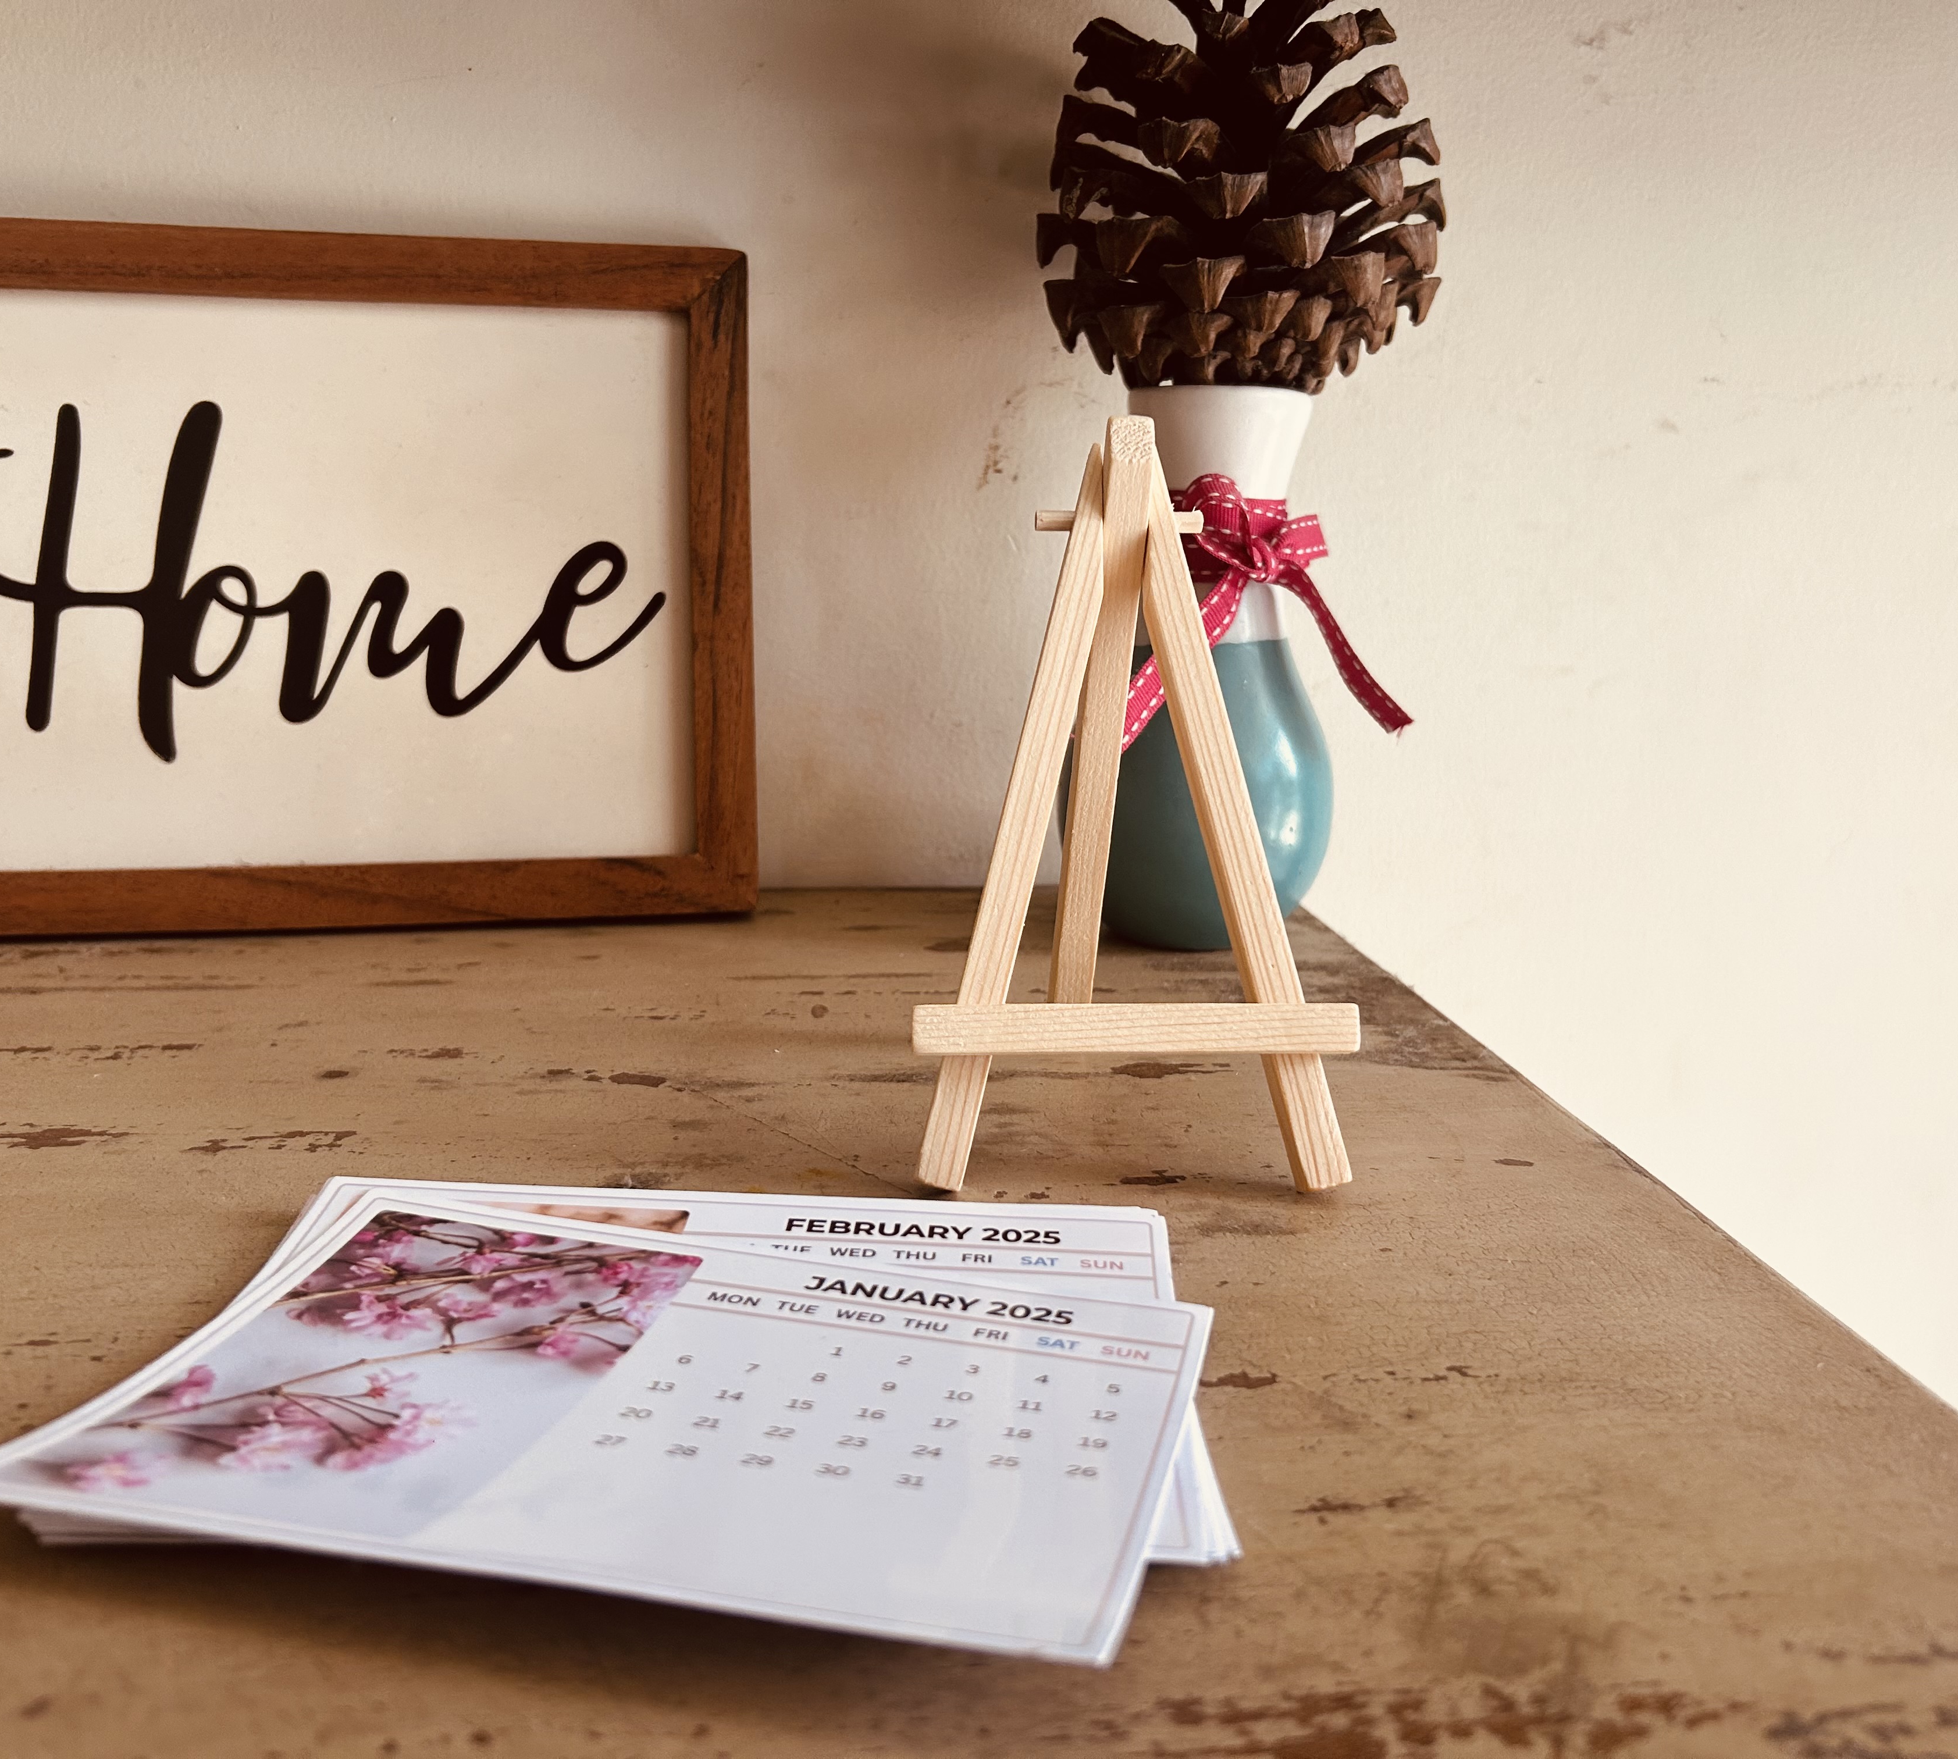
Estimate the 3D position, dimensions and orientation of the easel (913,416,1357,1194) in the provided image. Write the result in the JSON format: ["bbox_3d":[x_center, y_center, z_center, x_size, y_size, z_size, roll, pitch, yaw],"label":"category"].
[{"bbox_3d":[0.025,-0.020,0.329,0.076,0.129,0.088,0,13,-4],"label":"easel"}]

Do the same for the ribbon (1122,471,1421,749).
[{"bbox_3d":[0.066,-0.068,0.441,0.086,0.066,0.053,-2,13,-12],"label":"ribbon"}]

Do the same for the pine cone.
[{"bbox_3d":[0.064,-0.176,0.430,0.101,0.116,0.101,1,12,0],"label":"pine cone"}]

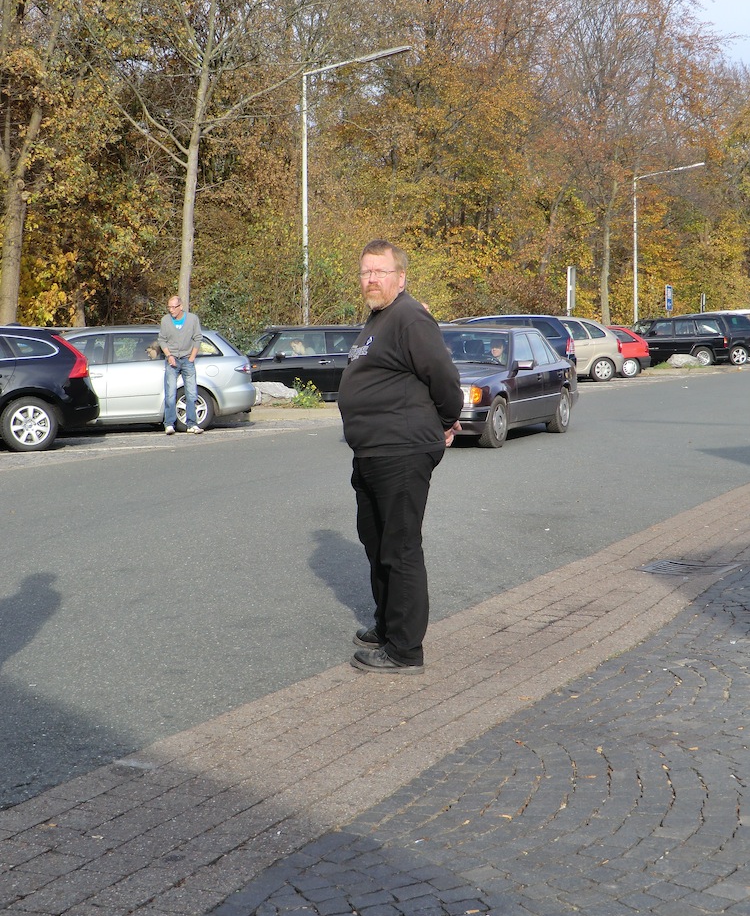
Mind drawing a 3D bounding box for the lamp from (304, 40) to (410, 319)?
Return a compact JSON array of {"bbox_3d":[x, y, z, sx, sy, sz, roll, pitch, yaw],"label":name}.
[{"bbox_3d":[-0.380,-4.811,32.711,2.450,7.000,0.280,2,5,25],"label":"lamp"}]

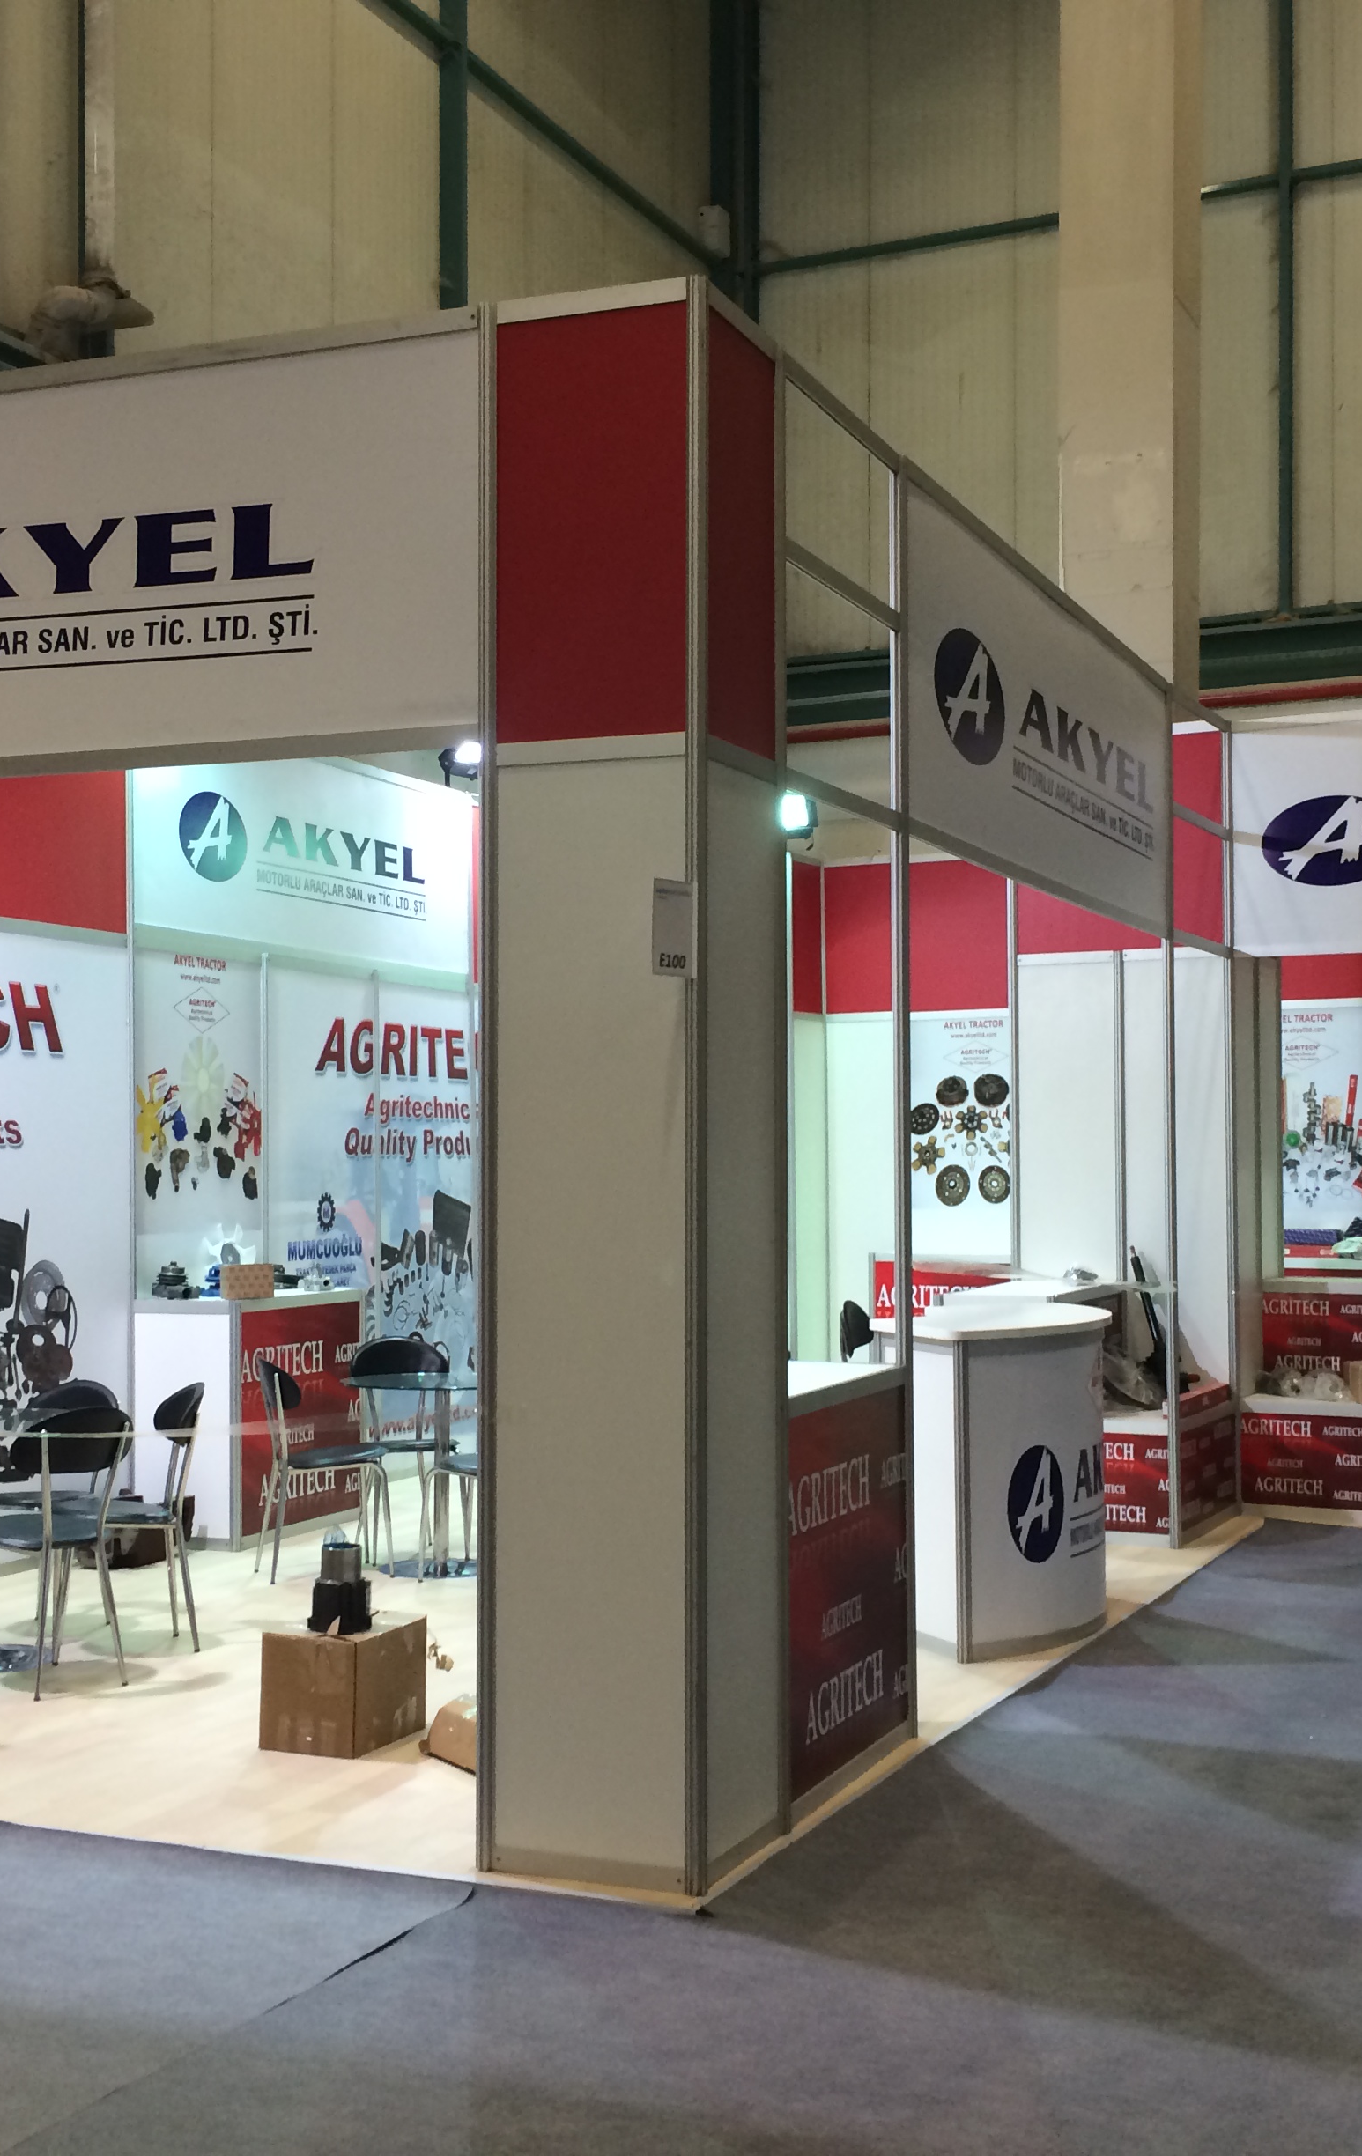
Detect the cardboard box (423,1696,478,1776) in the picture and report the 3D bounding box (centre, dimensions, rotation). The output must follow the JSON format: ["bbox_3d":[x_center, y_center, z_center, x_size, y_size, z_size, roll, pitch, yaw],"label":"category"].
[{"bbox_3d":[-0.469,1.699,6.553,0.270,0.160,0.430,1,-2,-24],"label":"cardboard box"}]

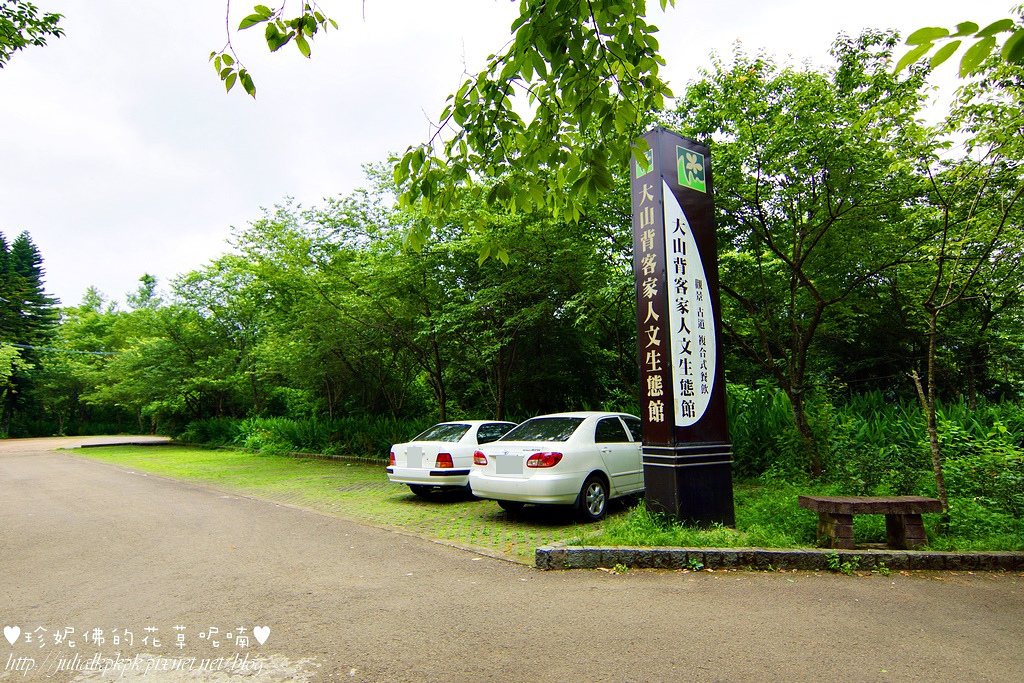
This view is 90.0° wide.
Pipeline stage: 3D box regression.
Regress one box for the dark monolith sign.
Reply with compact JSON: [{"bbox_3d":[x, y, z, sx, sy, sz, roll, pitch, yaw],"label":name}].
[{"bbox_3d":[1.960,-0.177,5.952,0.939,4.497,0.452,5,-10,-31],"label":"dark monolith sign"}]

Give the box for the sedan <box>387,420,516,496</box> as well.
[{"bbox_3d":[-0.734,2.388,10.895,1.660,1.380,4.120,-5,-10,29],"label":"sedan"}]

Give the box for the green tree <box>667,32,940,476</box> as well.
[{"bbox_3d":[5.790,-1.424,10.114,5.400,8.200,5.200,0,-8,0],"label":"green tree"}]

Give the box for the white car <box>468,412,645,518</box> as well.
[{"bbox_3d":[1.276,1.908,8.456,1.705,1.480,4.530,-7,-11,39],"label":"white car"}]

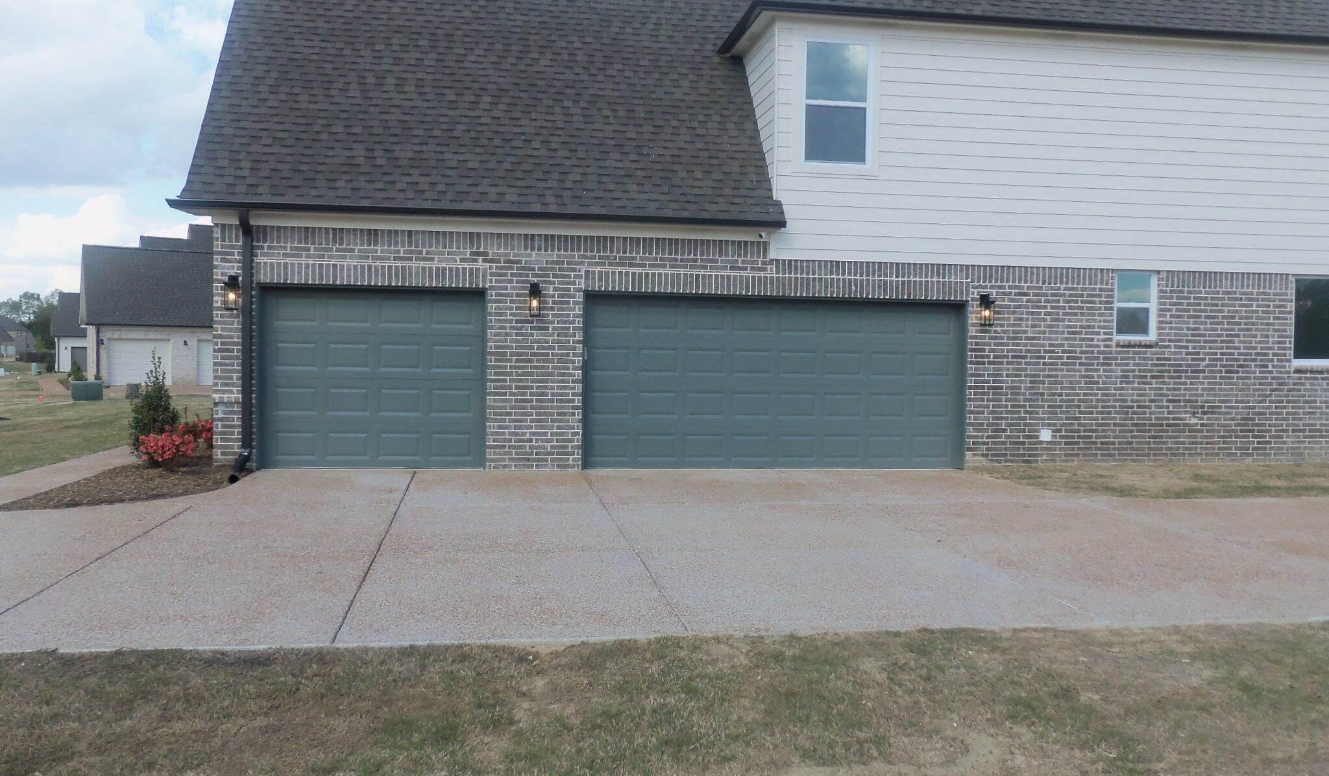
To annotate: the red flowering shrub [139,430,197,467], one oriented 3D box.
[{"bbox_3d":[-5.791,0.706,12.631,0.644,0.424,0.680,1,2,-8],"label":"red flowering shrub"}]

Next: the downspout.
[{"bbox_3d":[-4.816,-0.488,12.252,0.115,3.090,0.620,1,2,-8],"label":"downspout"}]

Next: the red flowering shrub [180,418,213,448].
[{"bbox_3d":[-6.092,0.606,14.354,0.640,0.407,0.640,1,2,-8],"label":"red flowering shrub"}]

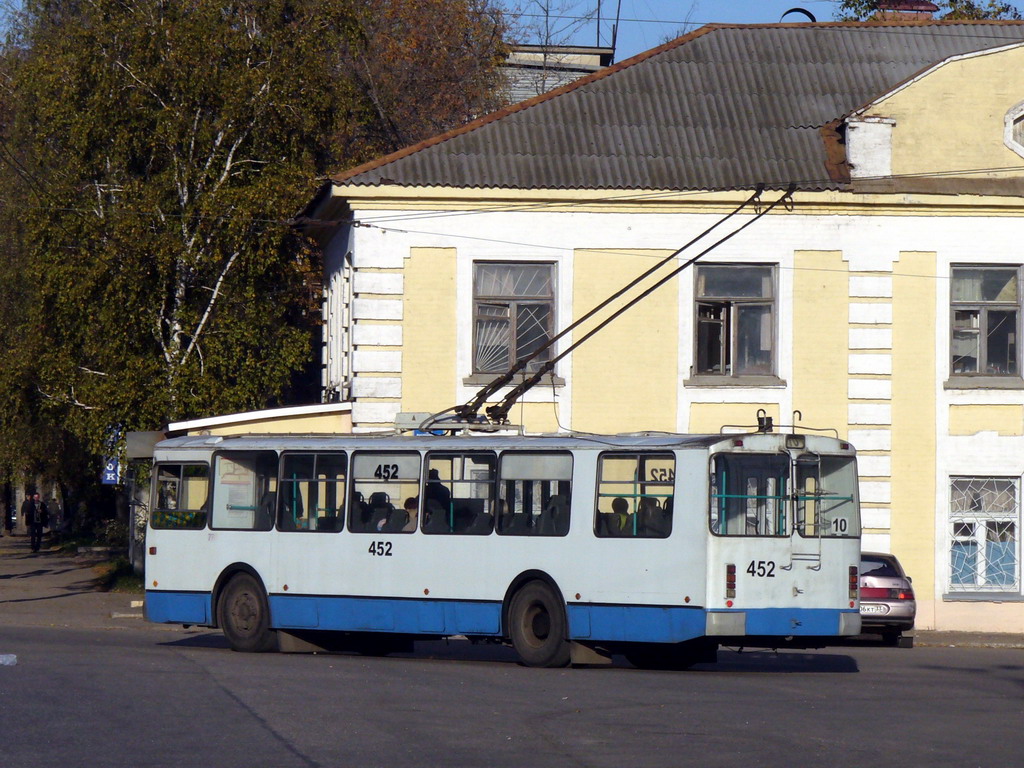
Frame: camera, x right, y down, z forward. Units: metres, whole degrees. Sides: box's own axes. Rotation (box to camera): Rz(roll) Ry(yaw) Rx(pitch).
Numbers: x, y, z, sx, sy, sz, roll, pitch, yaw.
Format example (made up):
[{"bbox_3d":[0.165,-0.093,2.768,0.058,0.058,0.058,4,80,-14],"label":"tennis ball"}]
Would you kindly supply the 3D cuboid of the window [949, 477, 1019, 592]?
[{"bbox_3d":[7.380,2.356,72.698,1.120,1.820,0.150,0,-1,-6],"label":"window"}]

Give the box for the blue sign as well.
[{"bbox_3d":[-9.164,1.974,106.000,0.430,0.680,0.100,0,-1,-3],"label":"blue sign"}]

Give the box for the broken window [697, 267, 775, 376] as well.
[{"bbox_3d":[3.463,-0.988,72.287,1.250,1.740,0.150,0,-1,-6],"label":"broken window"}]

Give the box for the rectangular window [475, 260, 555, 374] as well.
[{"bbox_3d":[0.023,-1.014,71.927,1.280,1.740,0.150,0,-1,-6],"label":"rectangular window"}]

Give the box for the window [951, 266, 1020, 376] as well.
[{"bbox_3d":[7.412,-0.978,72.701,1.110,1.720,0.150,0,-1,-6],"label":"window"}]

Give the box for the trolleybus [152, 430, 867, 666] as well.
[{"bbox_3d":[-0.414,2.188,62.524,2.540,3.070,11.700,3,-3,-42],"label":"trolleybus"}]

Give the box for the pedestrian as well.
[{"bbox_3d":[-13.924,4.056,136.000,0.540,1.740,0.350,0,-1,-2],"label":"pedestrian"}]

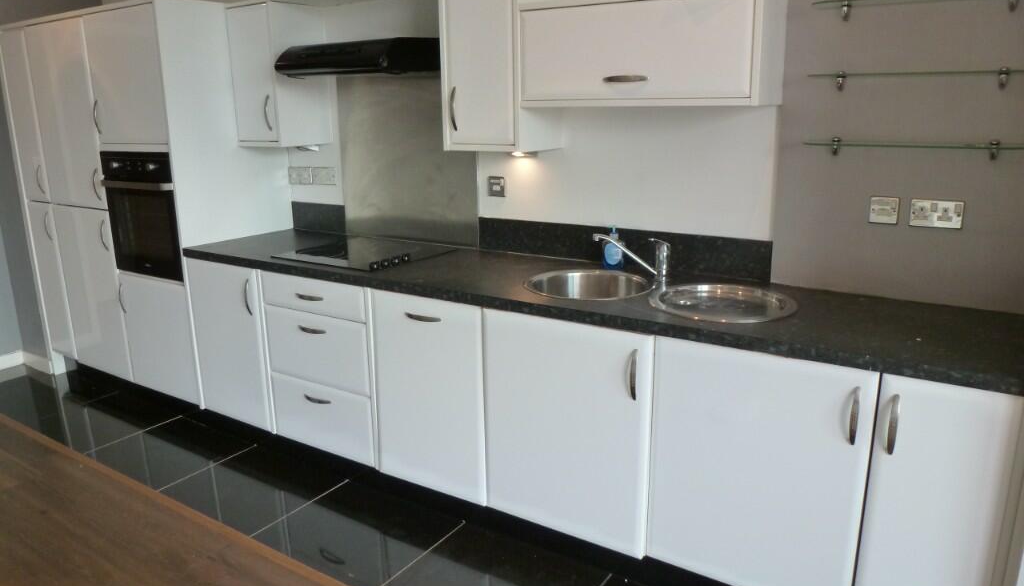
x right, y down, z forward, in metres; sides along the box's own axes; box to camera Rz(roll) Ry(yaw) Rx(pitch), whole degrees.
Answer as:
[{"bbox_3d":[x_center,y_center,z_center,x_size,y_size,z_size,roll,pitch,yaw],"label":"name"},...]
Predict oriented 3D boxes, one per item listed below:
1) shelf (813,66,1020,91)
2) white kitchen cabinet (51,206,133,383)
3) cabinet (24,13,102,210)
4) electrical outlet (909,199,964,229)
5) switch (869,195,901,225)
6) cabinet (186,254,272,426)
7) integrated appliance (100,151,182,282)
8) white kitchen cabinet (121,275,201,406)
[{"bbox_3d":[1.147,-0.611,2.015,0.565,0.042,0.125,8,16,32],"label":"shelf"},{"bbox_3d":[-2.112,-0.069,4.015,0.606,0.921,0.580,8,17,32],"label":"white kitchen cabinet"},{"bbox_3d":[-2.042,-0.924,3.717,0.570,0.890,0.575,8,16,32],"label":"cabinet"},{"bbox_3d":[1.294,-0.238,2.128,0.143,0.084,0.012,8,17,32],"label":"electrical outlet"},{"bbox_3d":[1.169,-0.258,2.206,0.084,0.085,0.012,8,17,32],"label":"switch"},{"bbox_3d":[-1.099,0.171,3.365,0.495,0.715,0.575,8,16,32],"label":"cabinet"},{"bbox_3d":[-1.625,-0.428,3.564,0.592,0.591,0.550,8,17,32],"label":"integrated appliance"},{"bbox_3d":[-1.557,0.153,3.663,0.565,0.575,0.575,8,16,32],"label":"white kitchen cabinet"}]

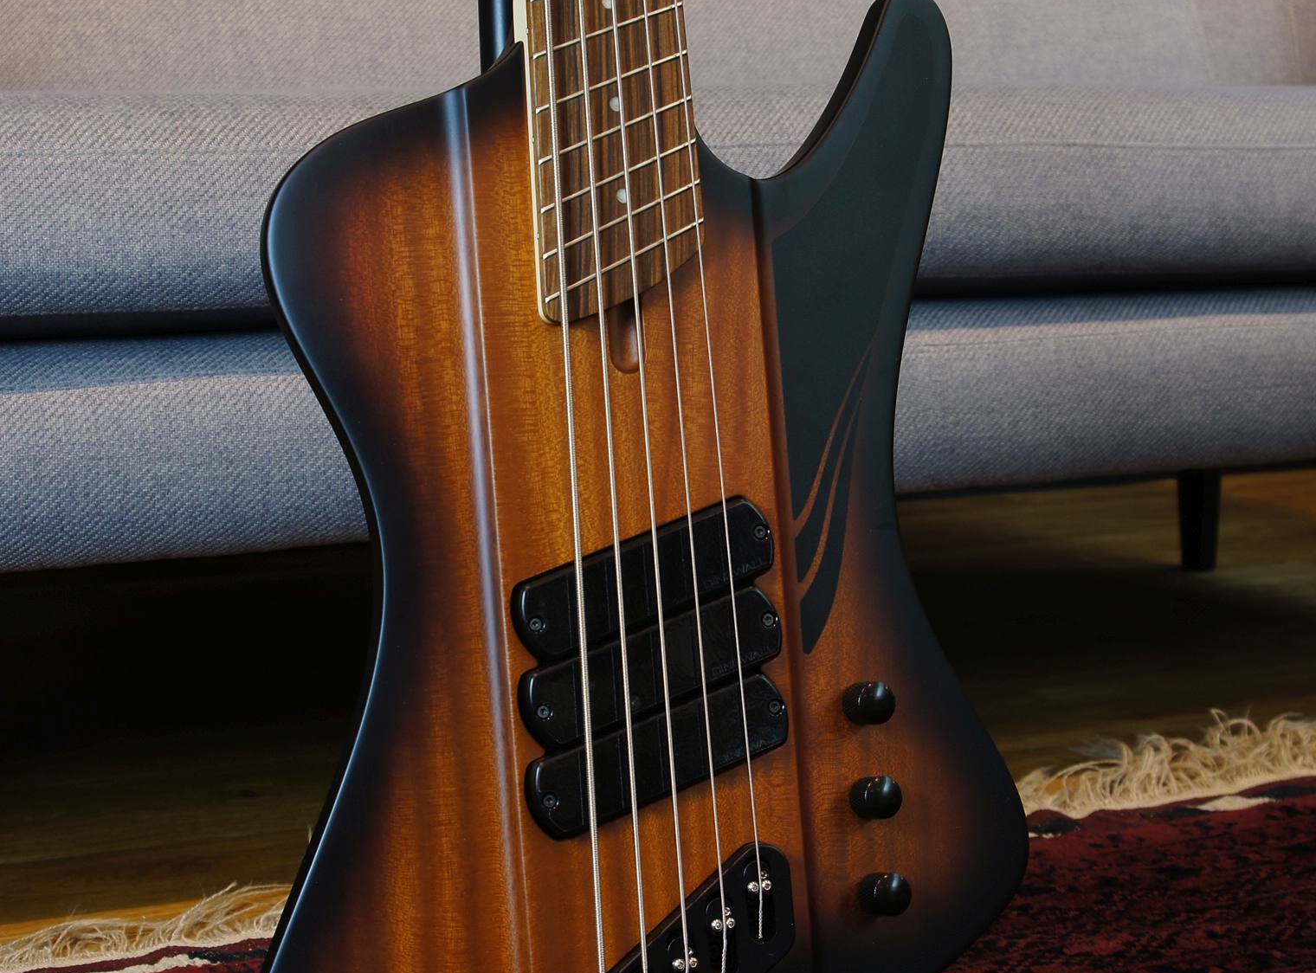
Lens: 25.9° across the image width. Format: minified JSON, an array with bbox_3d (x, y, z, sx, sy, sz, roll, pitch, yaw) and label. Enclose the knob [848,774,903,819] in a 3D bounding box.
[{"bbox_3d":[0.092,0.130,1.188,0.018,0.018,0.017,-3,-4,-20],"label":"knob"}]

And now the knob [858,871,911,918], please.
[{"bbox_3d":[0.095,0.170,1.185,0.018,0.018,0.017,-3,-4,-20],"label":"knob"}]

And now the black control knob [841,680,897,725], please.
[{"bbox_3d":[0.089,0.090,1.191,0.018,0.018,0.017,-3,-4,-20],"label":"black control knob"}]

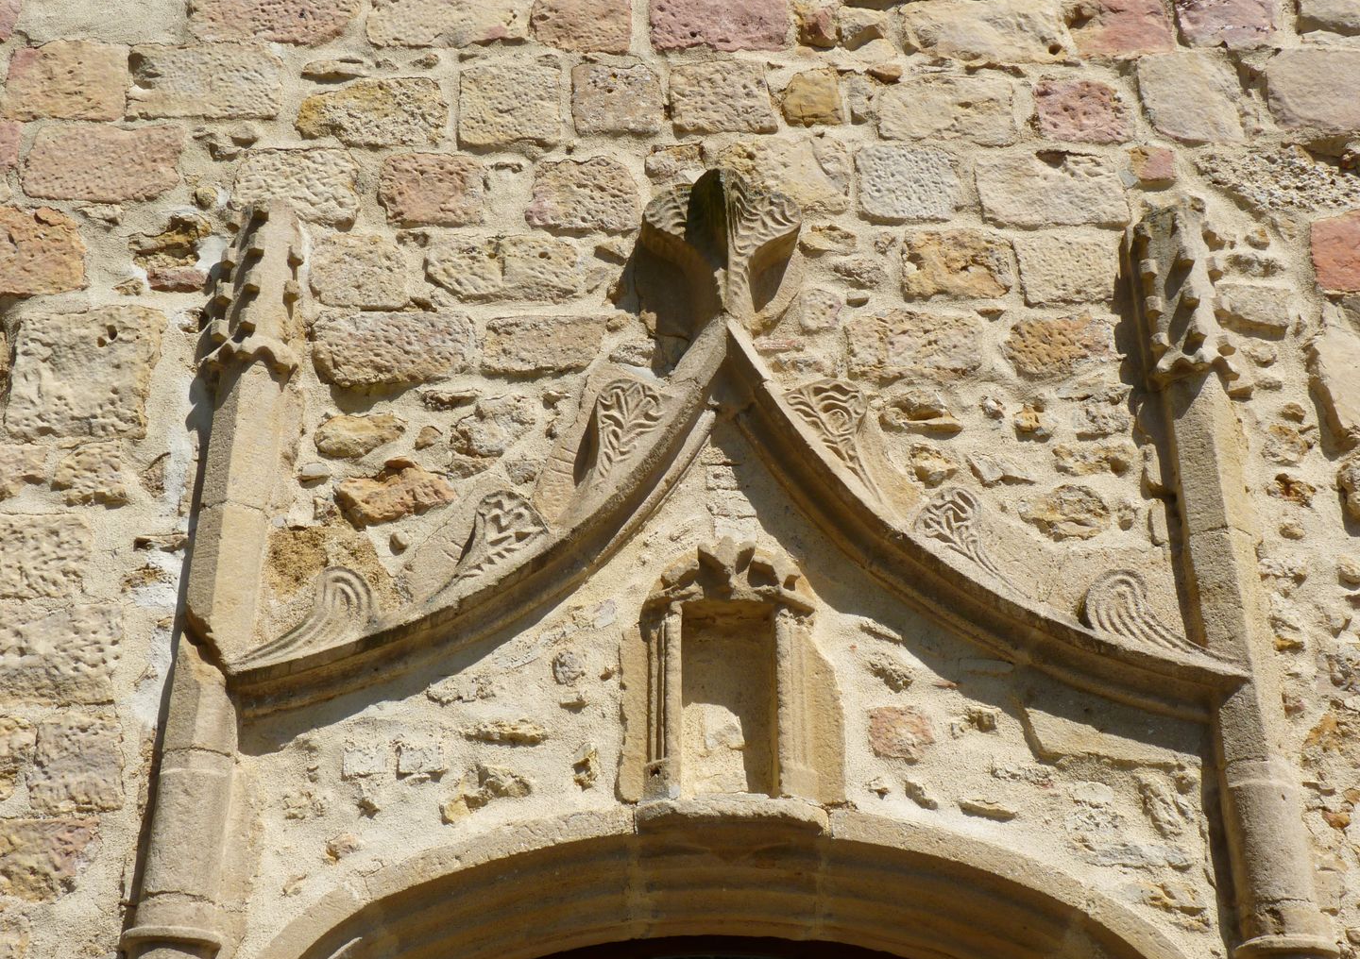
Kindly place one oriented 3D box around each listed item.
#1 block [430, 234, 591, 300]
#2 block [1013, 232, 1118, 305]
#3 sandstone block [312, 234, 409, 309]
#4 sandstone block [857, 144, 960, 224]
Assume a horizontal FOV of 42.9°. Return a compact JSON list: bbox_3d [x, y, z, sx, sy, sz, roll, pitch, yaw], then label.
[{"bbox_3d":[-0.481,-0.549,4.885,0.446,0.228,0.180,0,-27,0],"label":"block"},{"bbox_3d":[1.072,-0.548,4.879,0.292,0.242,0.170,0,-27,0],"label":"block"},{"bbox_3d":[-0.893,-0.535,4.911,0.266,0.255,0.200,0,-28,0],"label":"sandstone block"},{"bbox_3d":[0.652,-0.806,5.014,0.294,0.282,0.170,0,-27,0],"label":"sandstone block"}]

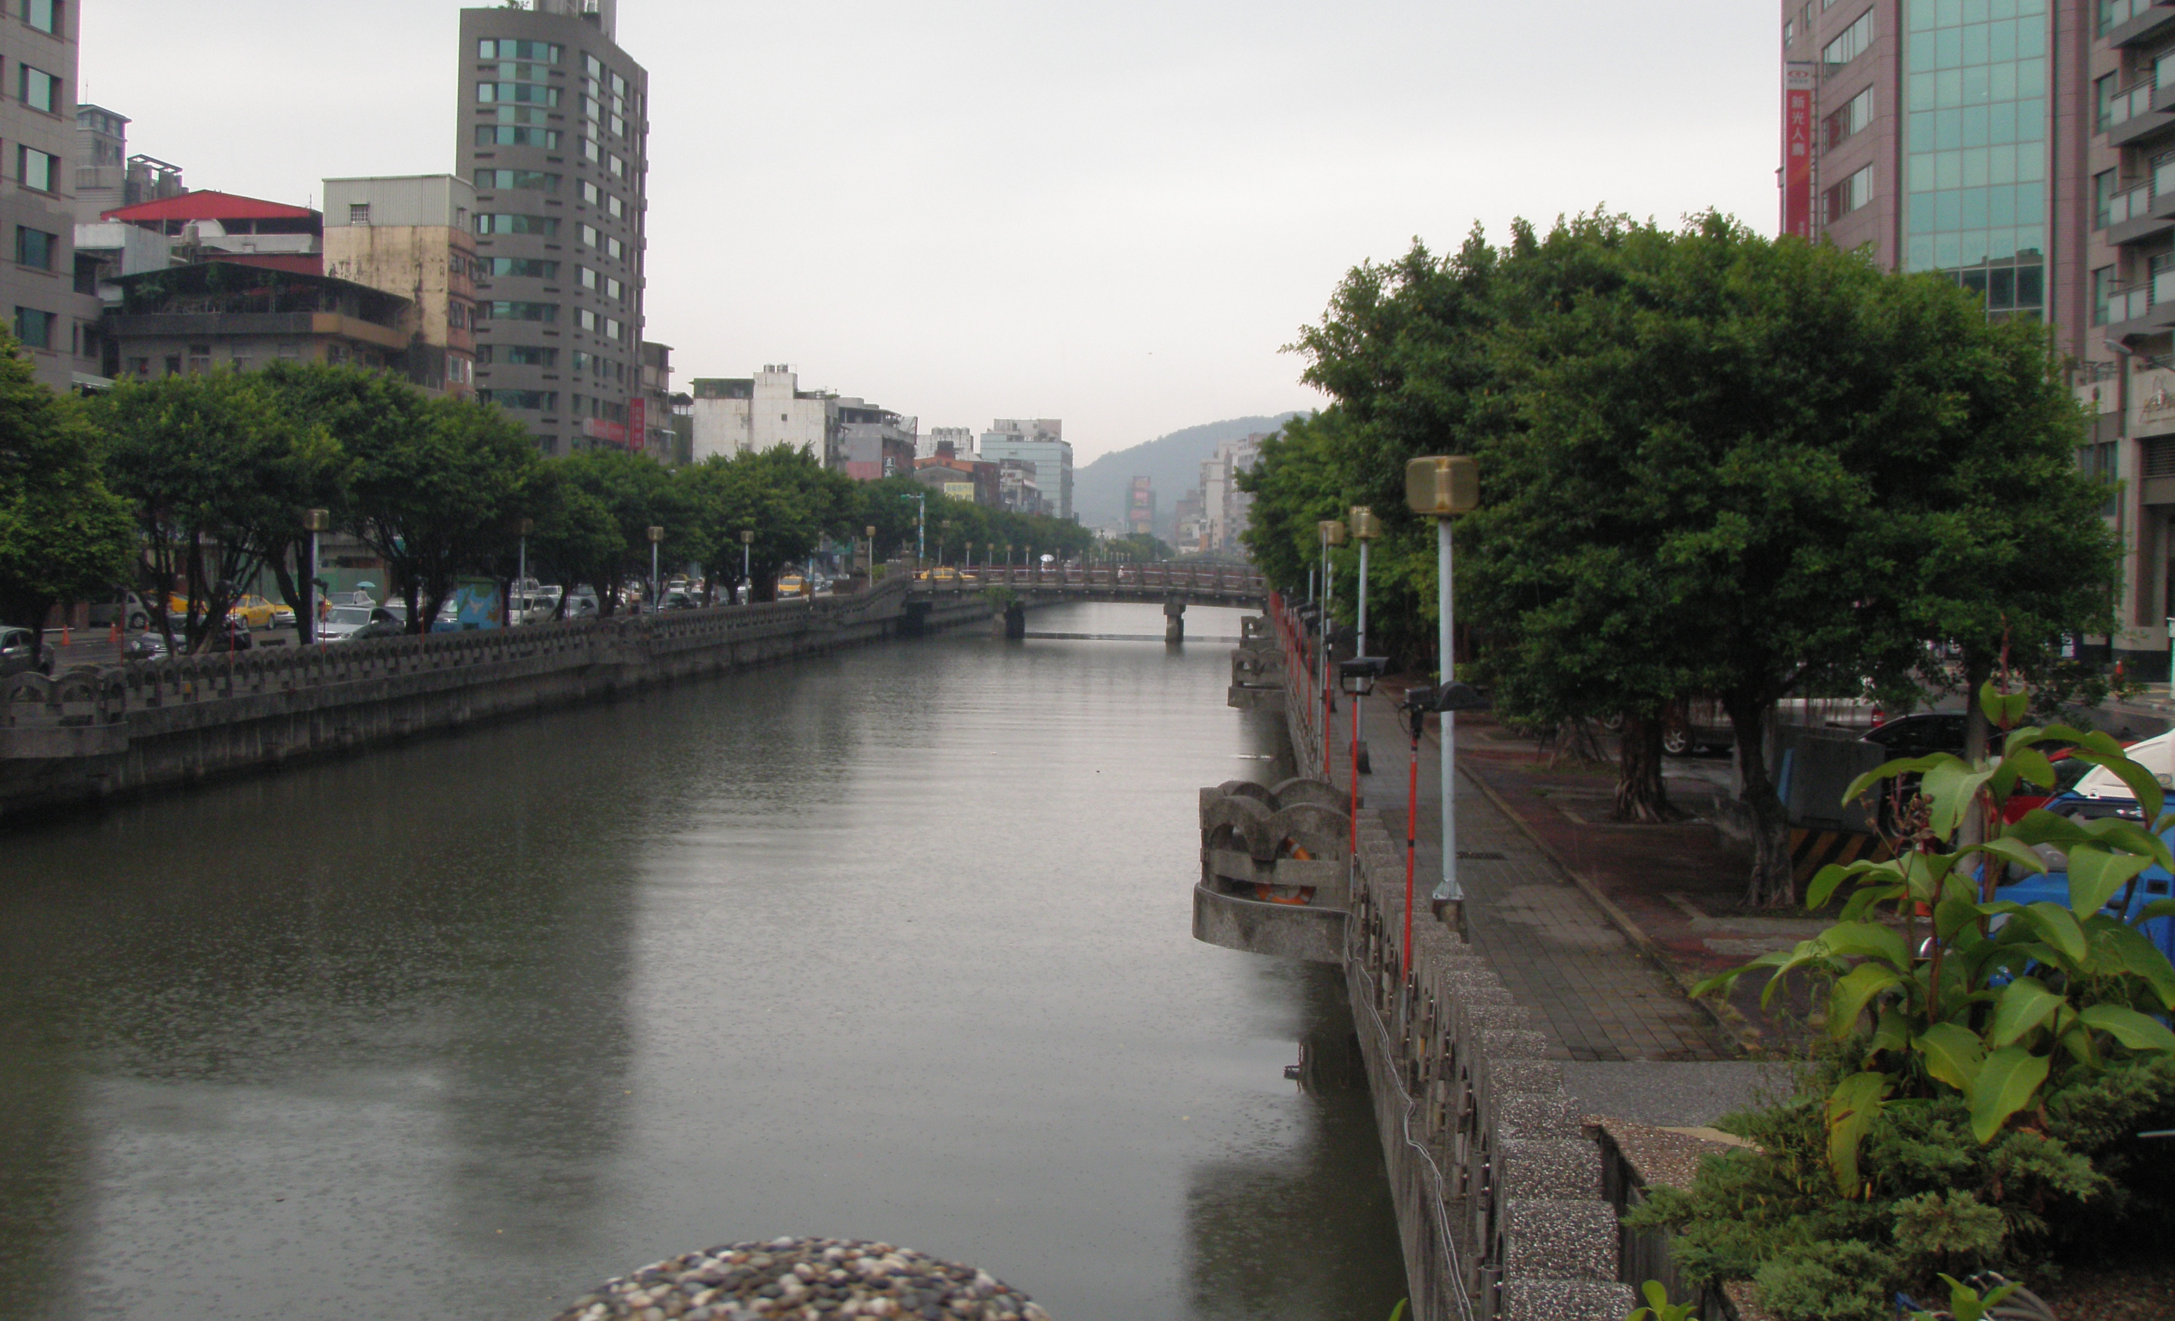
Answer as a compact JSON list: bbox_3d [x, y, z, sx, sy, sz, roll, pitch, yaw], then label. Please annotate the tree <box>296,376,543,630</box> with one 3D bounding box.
[{"bbox_3d":[-21.096,-4.667,74.952,7.700,8.961,7.500,1,3,4],"label":"tree"}]

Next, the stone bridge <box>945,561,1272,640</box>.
[{"bbox_3d":[1.287,-3.814,161.088,22.500,5.050,12.000,1,3,7],"label":"stone bridge"}]

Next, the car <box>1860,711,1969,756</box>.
[{"bbox_3d":[10.916,1.430,29.012,4.450,1.500,1.750,1,3,4],"label":"car"}]

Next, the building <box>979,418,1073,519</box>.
[{"bbox_3d":[-13.497,-35.780,521.016,18.000,32.459,22.000,1,3,4],"label":"building"}]

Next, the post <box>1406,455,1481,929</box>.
[{"bbox_3d":[2.966,0.284,19.949,0.600,3.997,0.580,1,3,4],"label":"post"}]

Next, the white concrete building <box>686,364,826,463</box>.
[{"bbox_3d":[-34.409,-20.136,261.095,14.000,23.369,12.000,1,3,4],"label":"white concrete building"}]

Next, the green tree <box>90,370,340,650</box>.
[{"bbox_3d":[-21.921,-3.409,59.979,6.300,7.734,6.300,1,3,4],"label":"green tree"}]

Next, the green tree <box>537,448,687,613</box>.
[{"bbox_3d":[-19.290,-4.892,96.983,6.200,7.533,6.200,1,3,4],"label":"green tree"}]

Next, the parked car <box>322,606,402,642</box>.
[{"bbox_3d":[-24.309,-1.085,79.619,1.750,1.450,4.400,1,3,4],"label":"parked car"}]

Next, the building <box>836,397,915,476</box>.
[{"bbox_3d":[-29.824,-21.452,303.000,11.000,22.458,20.000,1,3,4],"label":"building"}]

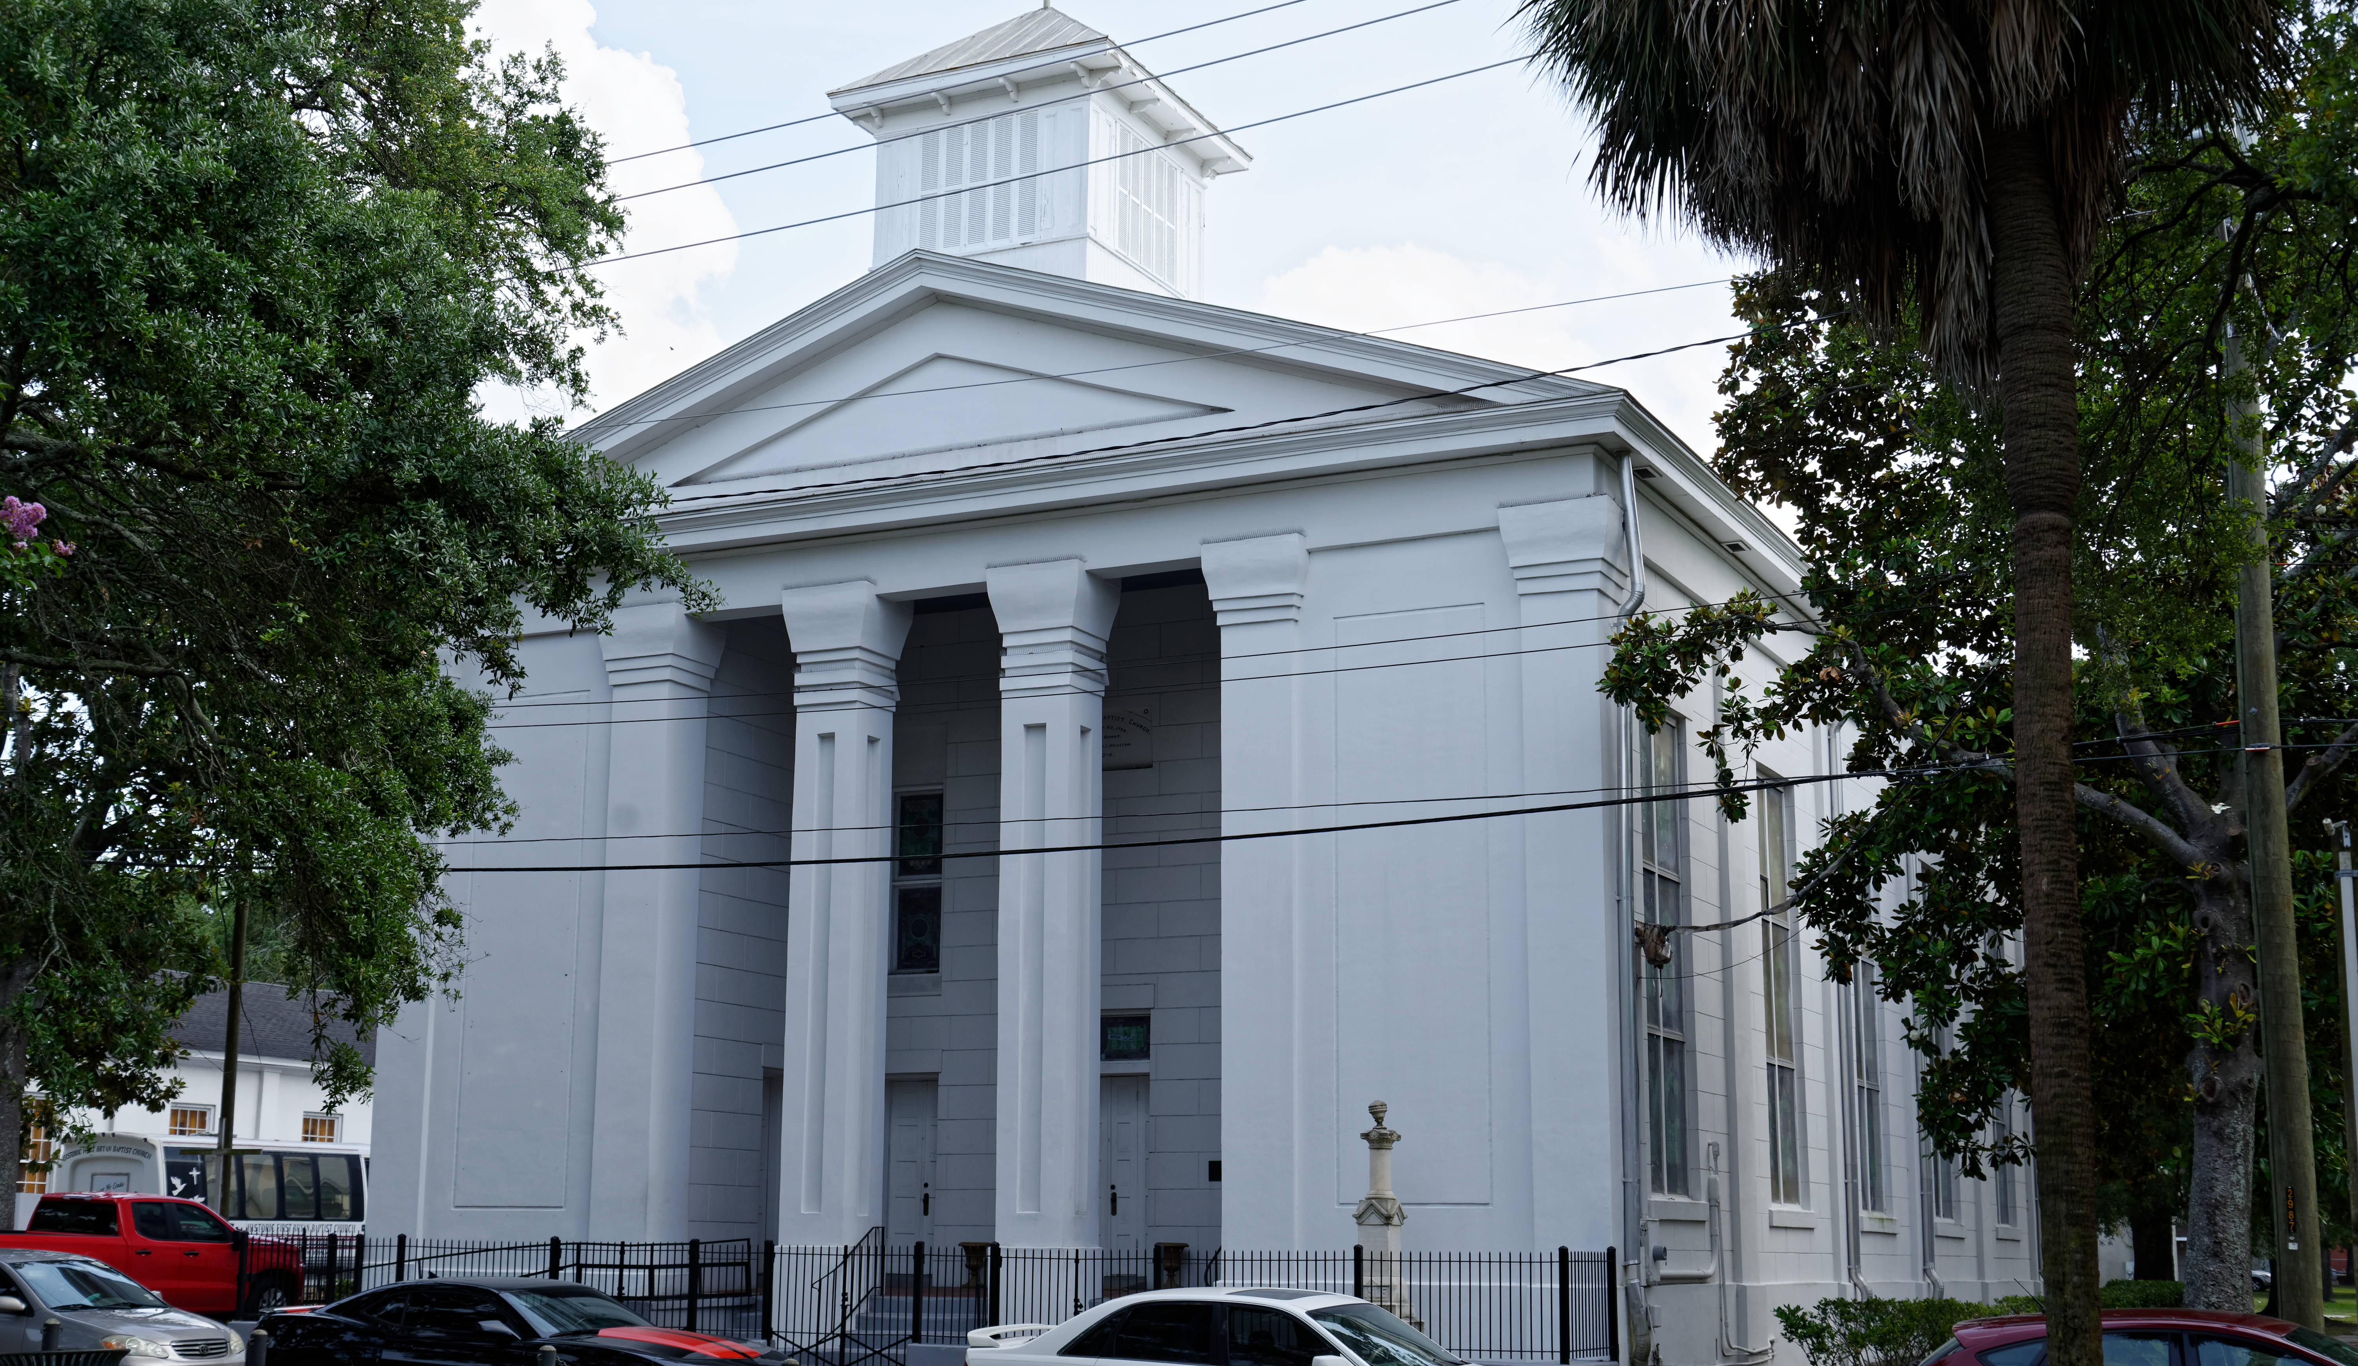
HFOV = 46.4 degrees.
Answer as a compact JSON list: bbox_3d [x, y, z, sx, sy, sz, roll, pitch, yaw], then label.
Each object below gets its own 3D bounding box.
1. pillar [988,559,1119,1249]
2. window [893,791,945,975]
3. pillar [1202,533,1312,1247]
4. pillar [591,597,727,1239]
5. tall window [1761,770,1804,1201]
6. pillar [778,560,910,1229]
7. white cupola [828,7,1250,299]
[{"bbox_3d":[-1.636,2.762,34.727,1.380,8.590,1.100,-5,-13,27],"label":"pillar"},{"bbox_3d":[-3.915,2.931,40.851,0.950,2.750,0.150,-5,-13,27],"label":"window"},{"bbox_3d":[1.070,2.469,33.374,1.400,8.570,1.100,-5,-13,27],"label":"pillar"},{"bbox_3d":[-7.234,3.231,37.613,1.370,8.610,1.200,-5,-13,27],"label":"pillar"},{"bbox_3d":[8.197,4.237,37.853,0.180,5.770,2.050,-5,-13,27],"label":"tall window"},{"bbox_3d":[-4.514,3.018,36.206,1.370,8.670,1.150,-5,-13,27],"label":"pillar"},{"bbox_3d":[-1.928,-7.300,39.620,4.460,5.220,4.500,-5,-13,27],"label":"white cupola"}]

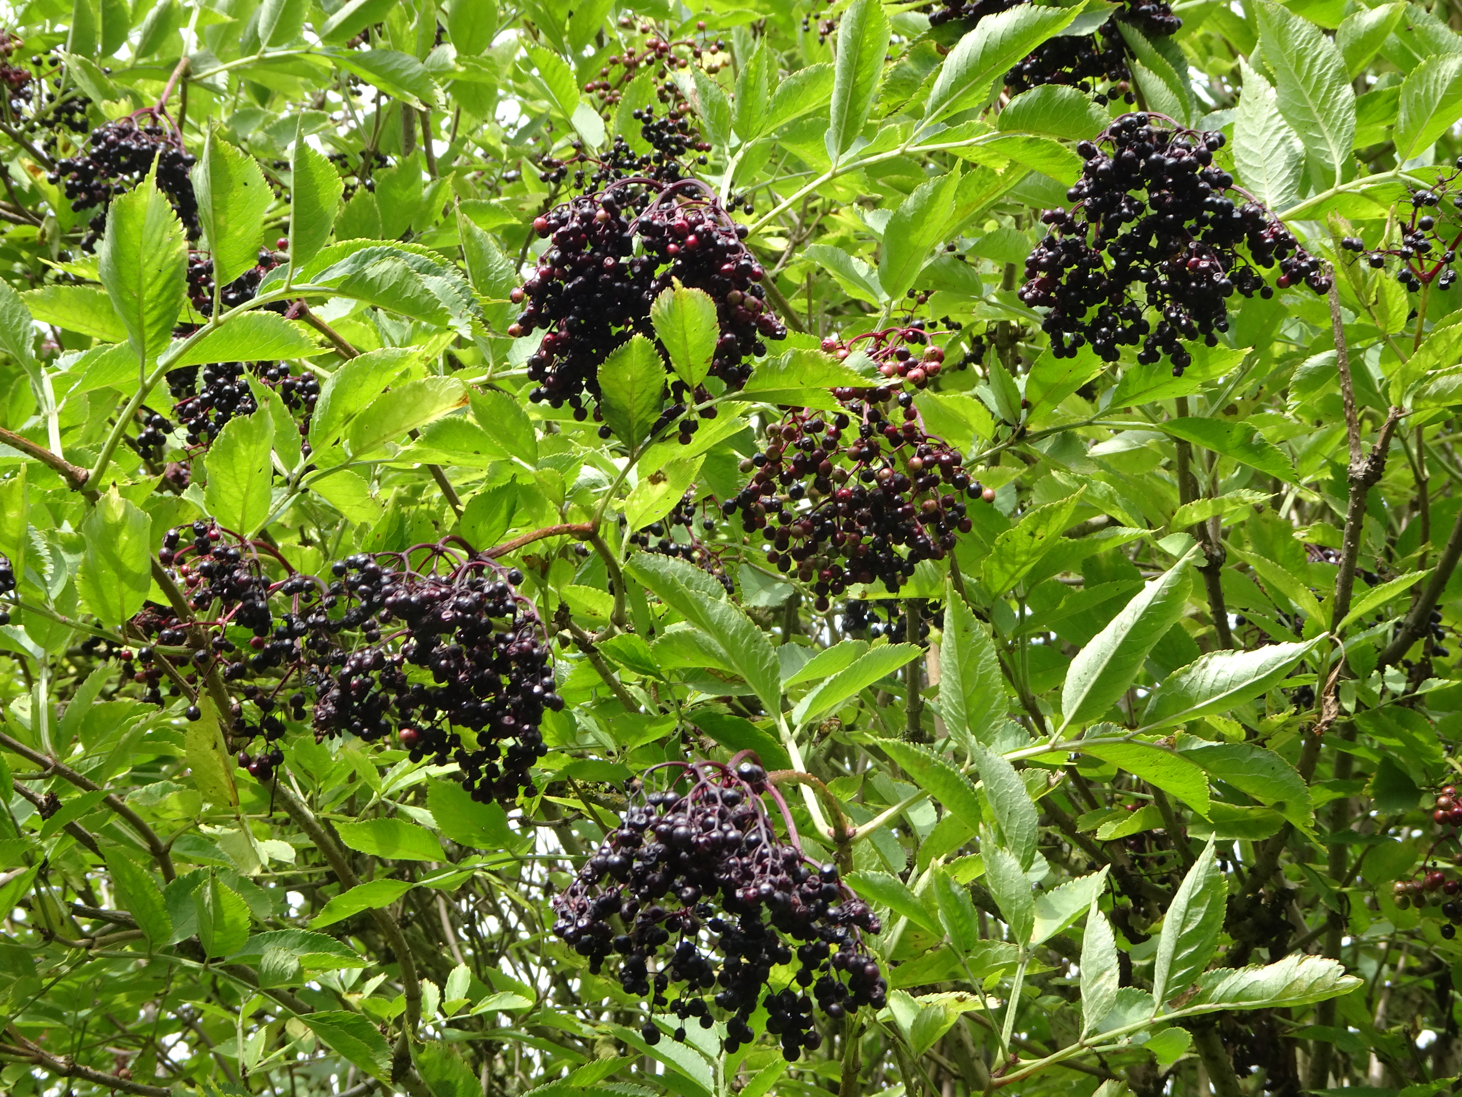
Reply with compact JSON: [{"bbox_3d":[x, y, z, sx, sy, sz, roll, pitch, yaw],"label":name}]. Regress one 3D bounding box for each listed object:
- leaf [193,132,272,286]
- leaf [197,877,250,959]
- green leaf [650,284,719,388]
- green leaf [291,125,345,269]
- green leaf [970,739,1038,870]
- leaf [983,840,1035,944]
[{"bbox_3d":[-0.219,-0.149,1.390,0.036,0.070,0.012,6,18,19],"label":"leaf"},{"bbox_3d":[-0.276,0.201,1.720,0.031,0.044,0.020,1,8,-19],"label":"leaf"},{"bbox_3d":[-0.018,-0.084,1.260,0.027,0.041,0.020,-5,29,-1],"label":"green leaf"},{"bbox_3d":[-0.178,-0.152,1.360,0.024,0.064,0.024,-1,13,-32],"label":"green leaf"},{"bbox_3d":[0.121,0.114,1.405,0.026,0.069,0.009,-27,10,-32],"label":"green leaf"},{"bbox_3d":[0.120,0.148,1.365,0.025,0.051,0.011,-25,13,-30],"label":"leaf"}]

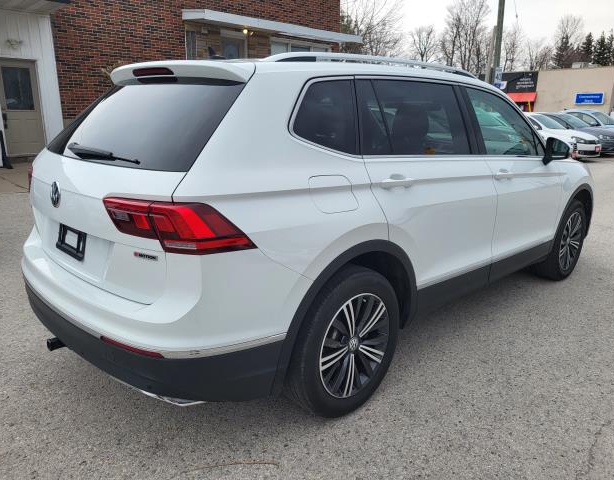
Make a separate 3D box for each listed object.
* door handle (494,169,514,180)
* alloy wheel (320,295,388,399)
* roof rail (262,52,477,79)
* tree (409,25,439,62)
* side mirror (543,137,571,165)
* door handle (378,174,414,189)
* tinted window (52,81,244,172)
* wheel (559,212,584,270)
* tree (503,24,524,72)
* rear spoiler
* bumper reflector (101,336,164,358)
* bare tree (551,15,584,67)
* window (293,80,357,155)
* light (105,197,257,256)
[{"bbox_3d":[1.193,-0.395,2.908,0.235,0.055,0.055,-13,19,-42],"label":"door handle"},{"bbox_3d":[0.179,0.468,2.239,0.486,0.486,0.170,-13,19,-42],"label":"alloy wheel"},{"bbox_3d":[0.479,-0.905,2.512,1.840,0.090,0.060,-13,20,-42],"label":"roof rail"},{"bbox_3d":[11.472,-16.052,48.264,3.500,10.350,3.500,3,14,12],"label":"tree"},{"bbox_3d":[1.714,-0.610,3.300,0.155,0.190,0.215,-13,19,-42],"label":"side mirror"},{"bbox_3d":[0.406,-0.265,2.157,0.235,0.055,0.055,-13,19,-42],"label":"door handle"},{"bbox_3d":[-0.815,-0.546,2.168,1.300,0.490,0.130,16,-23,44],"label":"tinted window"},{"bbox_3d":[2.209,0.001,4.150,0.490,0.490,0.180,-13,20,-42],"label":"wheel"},{"bbox_3d":[19.219,-15.249,45.992,2.900,9.950,2.900,6,15,21],"label":"tree"},{"bbox_3d":[-0.620,-0.795,2.293,0.270,0.130,1.210,-13,20,-42],"label":"rear spoiler"},{"bbox_3d":[-0.627,0.388,1.723,0.270,0.036,0.040,6,16,19],"label":"bumper reflector"},{"bbox_3d":[26.812,-17.467,50.962,4.300,11.880,4.300,7,16,26],"label":"bare tree"},{"bbox_3d":[0.080,-0.496,1.957,0.440,0.335,0.050,-13,0,-42],"label":"window"},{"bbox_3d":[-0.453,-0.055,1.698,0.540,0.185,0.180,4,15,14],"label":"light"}]

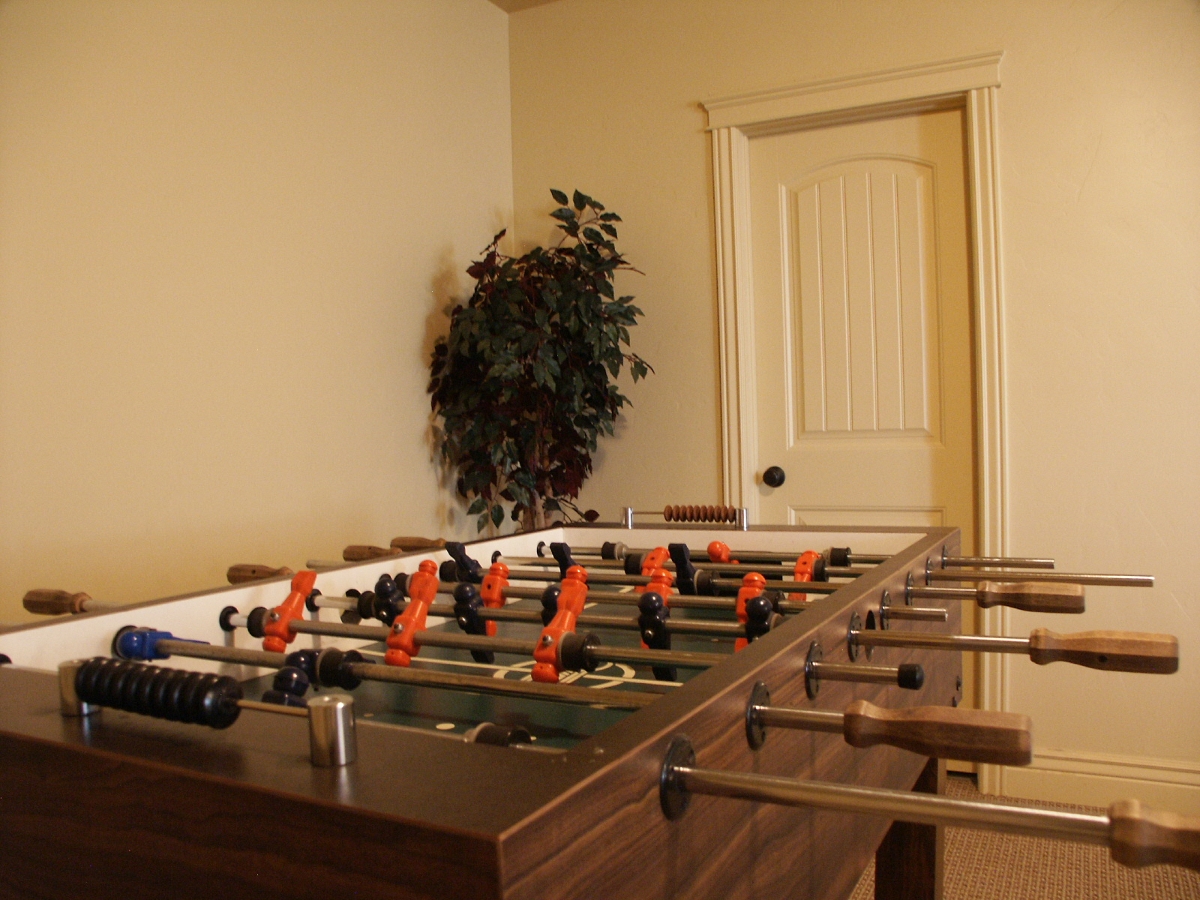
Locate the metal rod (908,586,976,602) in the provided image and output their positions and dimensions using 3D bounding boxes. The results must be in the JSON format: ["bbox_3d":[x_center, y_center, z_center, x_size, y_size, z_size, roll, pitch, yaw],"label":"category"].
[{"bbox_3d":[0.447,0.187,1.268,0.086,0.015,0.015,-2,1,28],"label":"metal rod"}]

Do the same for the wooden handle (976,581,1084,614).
[{"bbox_3d":[0.529,0.180,1.193,0.126,0.036,0.036,-3,0,30],"label":"wooden handle"}]

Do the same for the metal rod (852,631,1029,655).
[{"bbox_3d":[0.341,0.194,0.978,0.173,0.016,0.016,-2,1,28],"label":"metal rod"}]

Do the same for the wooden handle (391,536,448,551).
[{"bbox_3d":[-0.380,0.198,2.041,0.129,0.036,0.036,-2,1,29],"label":"wooden handle"}]

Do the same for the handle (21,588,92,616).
[{"bbox_3d":[-0.797,0.224,1.424,0.126,0.036,0.036,-1,1,31],"label":"handle"}]

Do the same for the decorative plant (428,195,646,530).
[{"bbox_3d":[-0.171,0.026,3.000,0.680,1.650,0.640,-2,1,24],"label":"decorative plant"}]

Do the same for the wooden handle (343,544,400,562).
[{"bbox_3d":[-0.451,0.211,1.930,0.128,0.036,0.036,-2,1,28],"label":"wooden handle"}]

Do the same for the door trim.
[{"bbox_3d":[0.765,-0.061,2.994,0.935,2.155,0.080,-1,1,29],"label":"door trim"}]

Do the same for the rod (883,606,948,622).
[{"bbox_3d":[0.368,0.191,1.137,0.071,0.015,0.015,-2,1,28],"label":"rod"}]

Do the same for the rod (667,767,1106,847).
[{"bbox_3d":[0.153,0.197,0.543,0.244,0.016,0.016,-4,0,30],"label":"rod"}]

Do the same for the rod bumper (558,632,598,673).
[{"bbox_3d":[-0.022,0.205,0.985,0.026,0.038,0.038,-2,1,29],"label":"rod bumper"}]

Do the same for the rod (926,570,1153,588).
[{"bbox_3d":[0.608,0.179,1.353,0.293,0.016,0.016,-2,1,28],"label":"rod"}]

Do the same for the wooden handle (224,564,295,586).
[{"bbox_3d":[-0.575,0.213,1.635,0.128,0.036,0.036,-1,1,29],"label":"wooden handle"}]

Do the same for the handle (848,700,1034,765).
[{"bbox_3d":[0.237,0.200,0.686,0.129,0.036,0.036,-2,1,28],"label":"handle"}]

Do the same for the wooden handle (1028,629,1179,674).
[{"bbox_3d":[0.469,0.189,0.906,0.129,0.036,0.036,-2,1,28],"label":"wooden handle"}]

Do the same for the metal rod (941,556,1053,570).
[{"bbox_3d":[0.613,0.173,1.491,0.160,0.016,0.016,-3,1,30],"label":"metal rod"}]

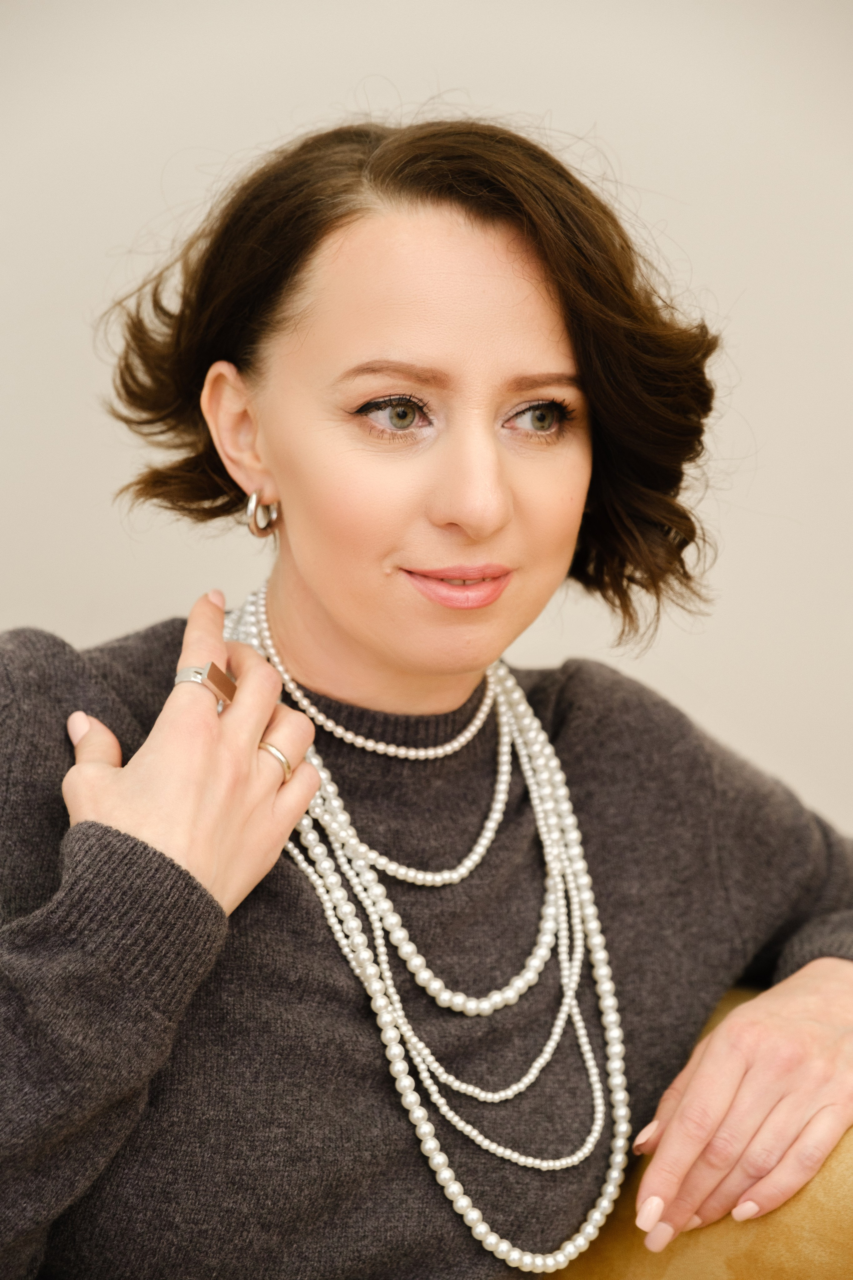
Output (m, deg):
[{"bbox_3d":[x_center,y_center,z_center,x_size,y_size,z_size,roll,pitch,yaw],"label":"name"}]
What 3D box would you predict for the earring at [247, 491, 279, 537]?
[{"bbox_3d":[-0.073,-0.056,1.318,0.005,0.021,0.019,3,3,28],"label":"earring"}]

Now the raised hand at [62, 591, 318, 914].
[{"bbox_3d":[-0.097,0.047,1.232,0.104,0.128,0.075,17,-5,10],"label":"raised hand"}]

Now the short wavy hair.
[{"bbox_3d":[-0.009,-0.121,1.370,0.255,0.230,0.215,-1,6,-21],"label":"short wavy hair"}]

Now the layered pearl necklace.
[{"bbox_3d":[-0.007,0.122,1.315,0.158,0.285,0.180,-4,-1,-24],"label":"layered pearl necklace"}]

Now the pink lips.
[{"bbox_3d":[0.013,-0.024,1.272,0.048,0.019,0.018,-1,6,-21],"label":"pink lips"}]

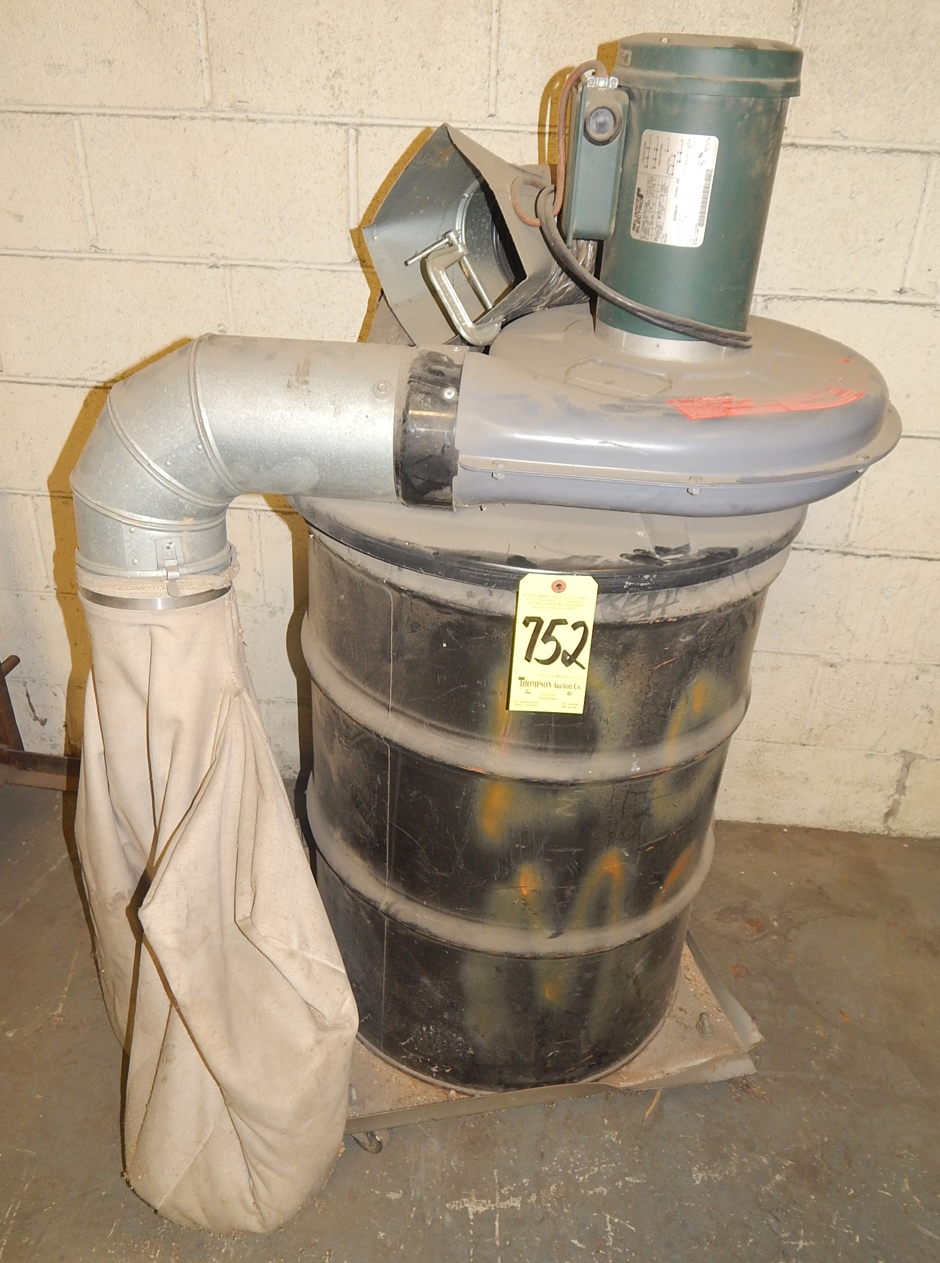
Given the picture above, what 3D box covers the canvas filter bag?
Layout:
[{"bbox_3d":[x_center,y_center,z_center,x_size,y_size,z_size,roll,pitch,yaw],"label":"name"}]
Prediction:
[{"bbox_3d":[-0.303,0.331,1.250,0.322,0.855,0.332,-4,32,-11],"label":"canvas filter bag"}]

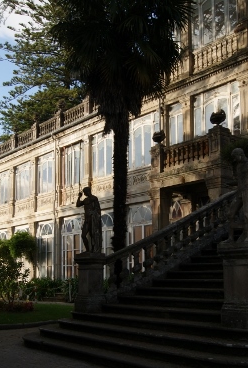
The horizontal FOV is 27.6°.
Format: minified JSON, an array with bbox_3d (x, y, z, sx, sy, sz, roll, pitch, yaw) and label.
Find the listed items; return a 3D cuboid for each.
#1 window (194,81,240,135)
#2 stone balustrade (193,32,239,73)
[{"bbox_3d":[3.572,-2.530,19.158,0.220,2.250,2.250,6,-12,-37],"label":"window"},{"bbox_3d":[3.534,-4.961,19.419,0.300,0.830,2.360,6,-12,-37],"label":"stone balustrade"}]

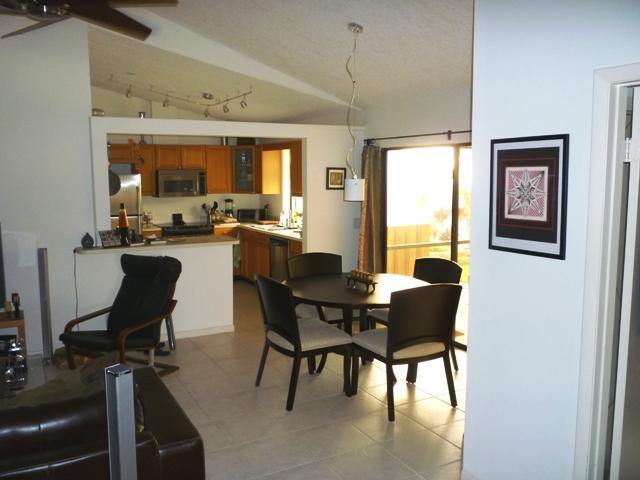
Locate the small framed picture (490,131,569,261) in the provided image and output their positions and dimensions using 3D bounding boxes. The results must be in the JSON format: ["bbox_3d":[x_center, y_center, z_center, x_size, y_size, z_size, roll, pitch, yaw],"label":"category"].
[{"bbox_3d":[0.916,-0.194,2.404,0.025,0.522,0.417,-4,8,-28],"label":"small framed picture"}]

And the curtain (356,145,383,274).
[{"bbox_3d":[0.590,-0.095,6.164,0.130,2.040,0.430,-4,8,-28],"label":"curtain"}]

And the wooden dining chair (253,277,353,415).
[{"bbox_3d":[-0.138,0.710,4.091,0.607,0.921,0.567,-5,7,-31],"label":"wooden dining chair"}]

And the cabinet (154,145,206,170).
[{"bbox_3d":[-2.193,-1.281,8.378,0.775,0.385,0.340,-4,8,-28],"label":"cabinet"}]

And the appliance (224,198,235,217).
[{"bbox_3d":[-1.479,-0.463,8.769,0.170,0.380,0.180,-4,8,-28],"label":"appliance"}]

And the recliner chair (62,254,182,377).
[{"bbox_3d":[-1.630,0.663,4.386,0.699,0.982,0.820,3,7,27],"label":"recliner chair"}]

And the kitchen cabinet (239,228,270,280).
[{"bbox_3d":[-0.707,0.267,8.224,0.590,0.870,1.080,-4,8,-28],"label":"kitchen cabinet"}]

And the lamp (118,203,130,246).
[{"bbox_3d":[-1.933,-0.157,5.313,0.113,0.435,0.113,-4,7,-28],"label":"lamp"}]

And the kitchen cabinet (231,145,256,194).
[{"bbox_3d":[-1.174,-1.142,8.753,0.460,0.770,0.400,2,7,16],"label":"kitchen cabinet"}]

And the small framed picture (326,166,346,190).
[{"bbox_3d":[0.205,-0.727,6.380,0.272,0.270,0.025,-4,8,-28],"label":"small framed picture"}]

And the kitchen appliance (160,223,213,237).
[{"bbox_3d":[-2.135,0.237,8.480,0.770,0.930,0.660,-4,7,-28],"label":"kitchen appliance"}]

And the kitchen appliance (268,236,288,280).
[{"bbox_3d":[-0.307,0.354,7.383,0.580,0.840,0.600,-4,7,-28],"label":"kitchen appliance"}]

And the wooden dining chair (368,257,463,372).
[{"bbox_3d":[0.792,0.640,4.624,0.607,0.921,0.567,-5,7,-31],"label":"wooden dining chair"}]

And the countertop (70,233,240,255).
[{"bbox_3d":[-1.683,0.048,5.572,1.590,0.043,0.567,-4,7,-28],"label":"countertop"}]

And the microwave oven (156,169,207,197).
[{"bbox_3d":[-2.179,-0.887,8.392,0.750,0.410,0.400,-4,8,-28],"label":"microwave oven"}]

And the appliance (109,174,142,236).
[{"bbox_3d":[-3.120,-0.098,7.886,0.780,1.750,0.760,-4,7,-28],"label":"appliance"}]

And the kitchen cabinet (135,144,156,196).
[{"bbox_3d":[-2.674,-1.052,8.140,0.320,0.770,0.340,-4,8,-28],"label":"kitchen cabinet"}]

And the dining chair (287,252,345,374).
[{"bbox_3d":[0.084,0.619,4.879,0.567,0.921,0.607,-4,7,-28],"label":"dining chair"}]

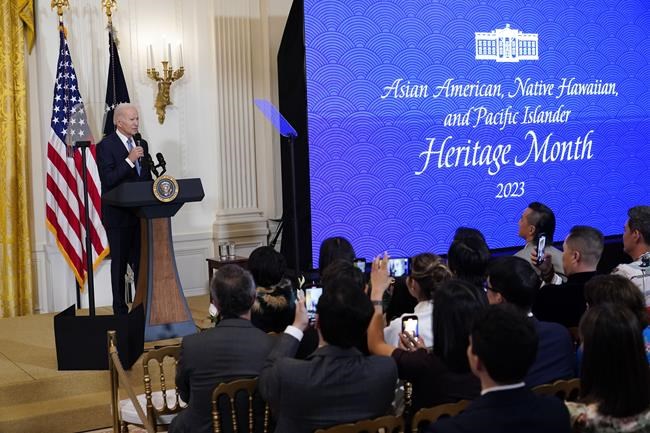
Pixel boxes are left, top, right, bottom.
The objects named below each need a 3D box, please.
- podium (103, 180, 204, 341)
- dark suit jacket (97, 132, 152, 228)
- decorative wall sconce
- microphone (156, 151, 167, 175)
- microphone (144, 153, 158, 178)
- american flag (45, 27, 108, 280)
[{"bbox_3d":[-1.296,0.314,7.610,0.700,1.195,0.450,-4,5,-32],"label":"podium"},{"bbox_3d":[-1.625,-0.292,8.067,0.490,0.780,0.320,-6,6,-42],"label":"dark suit jacket"},{"bbox_3d":[-1.535,-1.280,9.553,0.350,0.750,0.240,-4,5,-32],"label":"decorative wall sconce"},{"bbox_3d":[-1.248,-0.405,7.576,0.050,0.170,0.110,-4,5,-32],"label":"microphone"},{"bbox_3d":[-1.317,-0.395,7.534,0.060,0.180,0.120,-4,5,-32],"label":"microphone"},{"bbox_3d":[-2.267,-0.556,9.056,0.540,2.400,0.290,-4,5,-32],"label":"american flag"}]

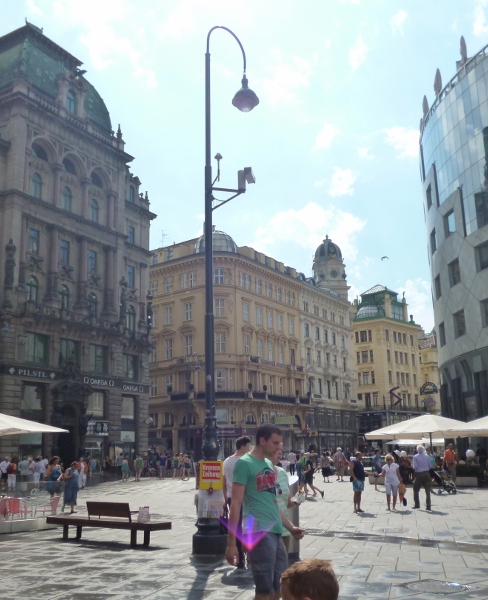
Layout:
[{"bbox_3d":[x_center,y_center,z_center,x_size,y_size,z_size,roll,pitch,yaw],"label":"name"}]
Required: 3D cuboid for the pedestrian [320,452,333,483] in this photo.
[{"bbox_3d":[4.530,9.231,35.714,0.500,1.600,0.380,-5,-14,16],"label":"pedestrian"}]

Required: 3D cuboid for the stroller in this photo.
[{"bbox_3d":[7.584,6.904,24.814,0.950,1.006,0.520,1,-13,-9],"label":"stroller"}]

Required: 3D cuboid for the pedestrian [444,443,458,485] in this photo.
[{"bbox_3d":[9.109,7.318,28.600,0.550,1.780,0.380,-2,-13,2],"label":"pedestrian"}]

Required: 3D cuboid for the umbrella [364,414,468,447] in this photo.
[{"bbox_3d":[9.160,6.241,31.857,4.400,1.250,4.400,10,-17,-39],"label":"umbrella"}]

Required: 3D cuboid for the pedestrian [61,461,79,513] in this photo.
[{"bbox_3d":[-5.464,5.934,20.653,0.450,1.600,0.480,-7,-15,24],"label":"pedestrian"}]

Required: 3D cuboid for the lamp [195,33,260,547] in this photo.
[{"bbox_3d":[-0.298,-0.708,12.694,1.550,10.560,0.680,10,-17,-39],"label":"lamp"}]

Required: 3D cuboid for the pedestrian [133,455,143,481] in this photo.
[{"bbox_3d":[-7.145,11.385,43.896,0.550,1.721,0.360,0,-13,-6],"label":"pedestrian"}]

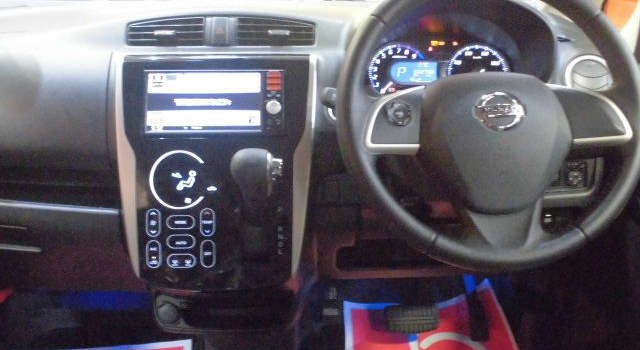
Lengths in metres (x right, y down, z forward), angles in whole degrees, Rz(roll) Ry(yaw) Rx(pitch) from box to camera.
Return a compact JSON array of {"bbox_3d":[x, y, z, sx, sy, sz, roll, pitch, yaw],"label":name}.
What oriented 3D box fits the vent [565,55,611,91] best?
[{"bbox_3d":[0.407,-0.147,0.945,0.078,0.075,0.030,0,-3,6],"label":"vent"}]

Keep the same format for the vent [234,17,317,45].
[{"bbox_3d":[-0.066,-0.213,0.935,0.115,0.042,0.030,0,-3,0],"label":"vent"}]

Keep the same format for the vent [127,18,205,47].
[{"bbox_3d":[-0.230,-0.213,0.935,0.115,0.042,0.030,0,-3,0],"label":"vent"}]

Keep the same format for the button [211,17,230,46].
[{"bbox_3d":[-0.147,-0.212,0.930,0.029,0.041,0.020,0,-3,0],"label":"button"}]

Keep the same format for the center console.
[{"bbox_3d":[-0.151,0.024,0.900,0.277,0.390,0.120,0,-4,0],"label":"center console"}]

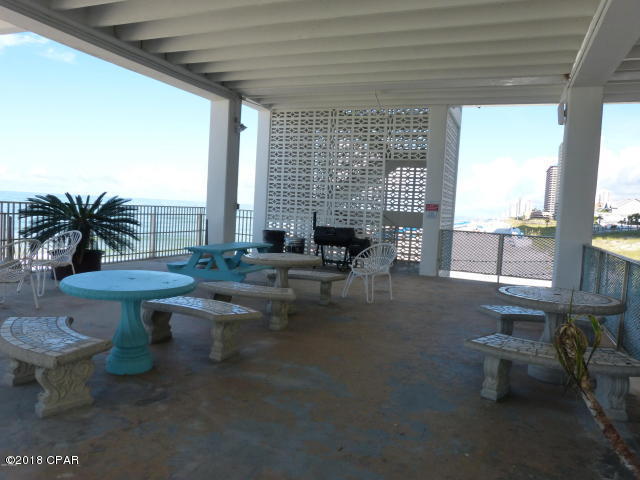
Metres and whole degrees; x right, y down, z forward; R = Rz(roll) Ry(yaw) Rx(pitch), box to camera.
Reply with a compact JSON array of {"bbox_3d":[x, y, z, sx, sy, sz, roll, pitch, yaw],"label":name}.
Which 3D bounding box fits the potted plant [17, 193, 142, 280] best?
[{"bbox_3d":[-4.141,-0.079,7.991,1.850,1.470,1.850,5,4,23],"label":"potted plant"}]

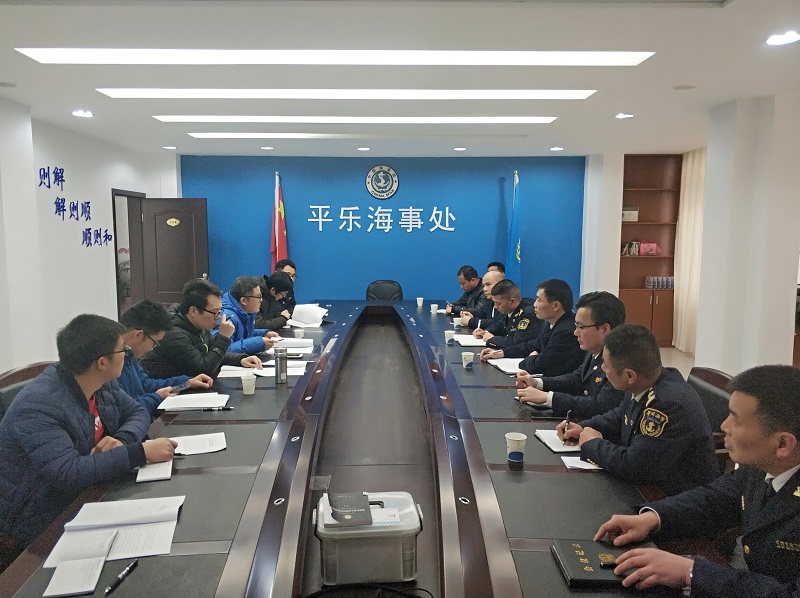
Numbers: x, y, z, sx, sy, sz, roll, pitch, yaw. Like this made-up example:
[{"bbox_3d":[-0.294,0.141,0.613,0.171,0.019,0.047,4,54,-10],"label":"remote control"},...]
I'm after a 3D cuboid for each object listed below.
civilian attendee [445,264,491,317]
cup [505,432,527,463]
[{"bbox_3d":[0.766,0.307,5.909,0.680,1.250,0.560,-1,6,-10],"label":"civilian attendee"},{"bbox_3d":[0.415,0.531,2.227,0.075,0.088,0.075,0,6,0],"label":"cup"}]

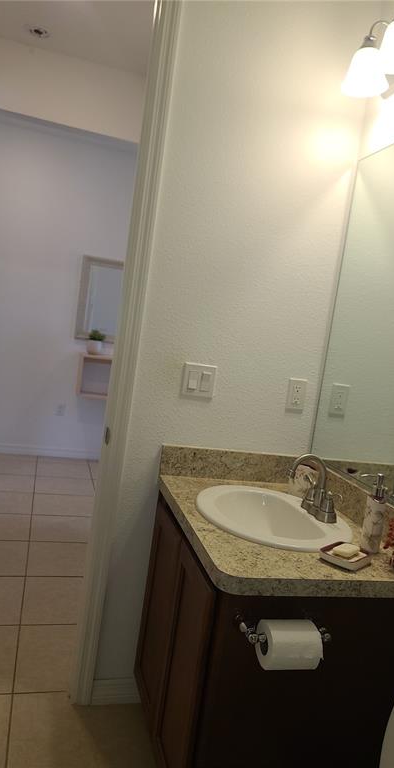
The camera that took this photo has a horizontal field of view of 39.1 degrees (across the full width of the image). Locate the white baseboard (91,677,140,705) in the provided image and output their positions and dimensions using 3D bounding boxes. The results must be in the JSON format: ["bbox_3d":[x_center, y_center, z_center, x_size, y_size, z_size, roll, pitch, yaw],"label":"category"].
[{"bbox_3d":[-0.273,1.104,2.002,0.208,0.098,0.014,6,6,-15],"label":"white baseboard"}]

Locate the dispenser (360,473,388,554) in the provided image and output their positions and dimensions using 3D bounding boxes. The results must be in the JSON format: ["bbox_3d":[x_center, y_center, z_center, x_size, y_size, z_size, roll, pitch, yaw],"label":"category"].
[{"bbox_3d":[0.467,0.340,1.464,0.092,0.203,0.064,5,6,-25],"label":"dispenser"}]

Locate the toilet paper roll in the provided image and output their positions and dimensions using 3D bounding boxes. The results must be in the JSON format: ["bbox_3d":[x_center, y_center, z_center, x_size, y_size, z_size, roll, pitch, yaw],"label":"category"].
[{"bbox_3d":[0.190,0.540,1.151,0.109,0.093,0.093,6,6,-15],"label":"toilet paper roll"}]

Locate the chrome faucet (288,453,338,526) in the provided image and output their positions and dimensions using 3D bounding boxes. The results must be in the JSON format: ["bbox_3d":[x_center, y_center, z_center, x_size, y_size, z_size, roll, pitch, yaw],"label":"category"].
[{"bbox_3d":[0.338,0.301,1.662,0.152,0.184,0.225,6,6,-15],"label":"chrome faucet"}]

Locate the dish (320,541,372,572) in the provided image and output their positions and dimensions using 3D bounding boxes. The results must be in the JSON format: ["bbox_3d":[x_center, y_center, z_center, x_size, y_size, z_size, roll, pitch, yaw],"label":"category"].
[{"bbox_3d":[0.367,0.422,1.363,0.089,0.022,0.110,12,7,41],"label":"dish"}]

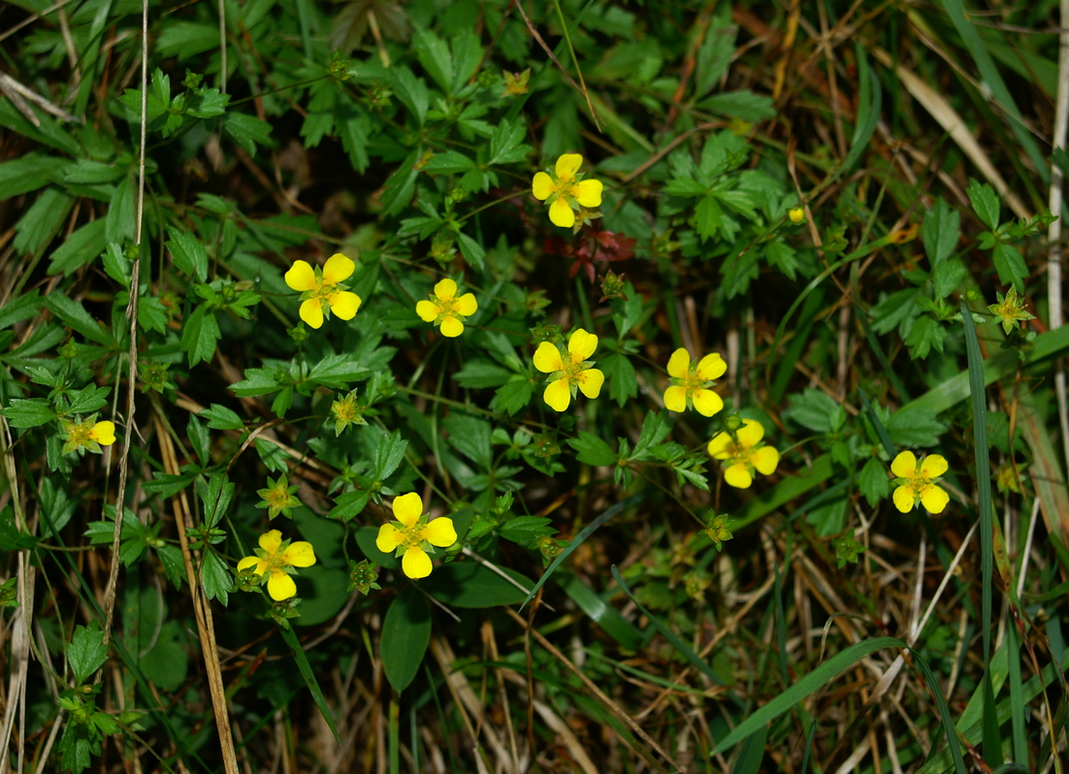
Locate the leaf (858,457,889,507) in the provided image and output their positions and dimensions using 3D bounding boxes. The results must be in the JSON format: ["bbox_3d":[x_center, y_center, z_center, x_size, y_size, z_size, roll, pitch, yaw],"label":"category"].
[{"bbox_3d":[0.050,0.014,0.575,0.005,0.003,0.008,-3,70,-1],"label":"leaf"}]

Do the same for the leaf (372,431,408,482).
[{"bbox_3d":[-0.019,0.009,0.508,0.004,0.002,0.008,21,67,9],"label":"leaf"}]

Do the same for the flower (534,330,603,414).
[{"bbox_3d":[0.005,-0.002,0.550,0.010,0.004,0.012,0,76,0],"label":"flower"}]

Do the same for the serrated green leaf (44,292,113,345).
[{"bbox_3d":[-0.061,-0.009,0.522,0.012,0.002,0.003,37,70,16],"label":"serrated green leaf"}]

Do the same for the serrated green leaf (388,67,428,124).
[{"bbox_3d":[-0.018,-0.040,0.532,0.004,0.002,0.010,-27,68,-12],"label":"serrated green leaf"}]

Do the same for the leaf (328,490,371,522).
[{"bbox_3d":[-0.028,0.018,0.574,0.008,0.003,0.004,-31,73,-11],"label":"leaf"}]

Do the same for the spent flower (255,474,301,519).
[{"bbox_3d":[-0.033,0.014,0.506,0.006,0.003,0.006,0,75,0],"label":"spent flower"}]

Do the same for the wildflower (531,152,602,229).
[{"bbox_3d":[0.005,-0.029,0.568,0.011,0.004,0.011,0,76,0],"label":"wildflower"}]

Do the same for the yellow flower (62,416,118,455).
[{"bbox_3d":[-0.064,0.007,0.553,0.008,0.004,0.006,0,76,0],"label":"yellow flower"}]

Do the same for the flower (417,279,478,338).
[{"bbox_3d":[-0.013,-0.011,0.557,0.009,0.004,0.009,0,76,0],"label":"flower"}]

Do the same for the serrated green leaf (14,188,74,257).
[{"bbox_3d":[-0.075,-0.025,0.594,0.006,0.003,0.012,34,73,12],"label":"serrated green leaf"}]

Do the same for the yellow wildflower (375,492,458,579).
[{"bbox_3d":[-0.015,0.019,0.498,0.010,0.004,0.012,0,76,0],"label":"yellow wildflower"}]

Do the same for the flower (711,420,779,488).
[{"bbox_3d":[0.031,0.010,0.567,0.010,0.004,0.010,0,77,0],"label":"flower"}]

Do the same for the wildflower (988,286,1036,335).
[{"bbox_3d":[0.071,-0.011,0.574,0.007,0.004,0.007,0,77,0],"label":"wildflower"}]

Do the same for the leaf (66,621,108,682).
[{"bbox_3d":[-0.065,0.038,0.564,0.006,0.003,0.009,9,70,3],"label":"leaf"}]

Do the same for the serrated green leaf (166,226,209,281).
[{"bbox_3d":[-0.052,-0.020,0.587,0.006,0.003,0.010,-27,72,-10],"label":"serrated green leaf"}]

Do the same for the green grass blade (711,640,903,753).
[{"bbox_3d":[0.039,0.044,0.555,0.033,0.007,0.005,-30,70,-12],"label":"green grass blade"}]

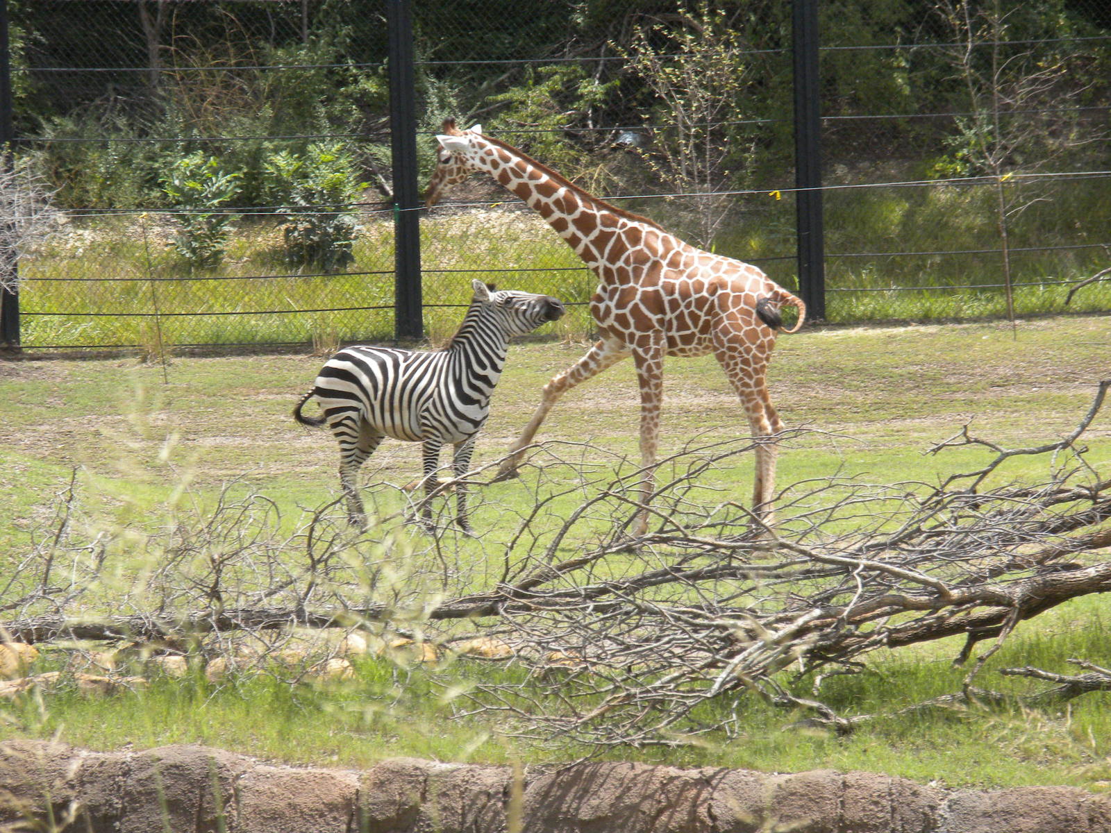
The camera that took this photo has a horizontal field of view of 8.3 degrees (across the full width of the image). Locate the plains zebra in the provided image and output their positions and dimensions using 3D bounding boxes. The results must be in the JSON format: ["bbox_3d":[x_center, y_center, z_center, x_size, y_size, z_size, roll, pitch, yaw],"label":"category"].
[{"bbox_3d":[-0.896,-0.065,54.200,1.950,1.770,0.620,2,6,32],"label":"plains zebra"}]

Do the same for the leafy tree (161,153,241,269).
[{"bbox_3d":[-3.365,-1.948,72.500,0.770,1.080,0.750,-1,5,0],"label":"leafy tree"}]

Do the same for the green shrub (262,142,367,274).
[{"bbox_3d":[-2.282,-1.973,72.500,0.980,1.220,0.950,-1,5,0],"label":"green shrub"}]

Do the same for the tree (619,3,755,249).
[{"bbox_3d":[1.261,-2.769,73.500,1.300,2.380,1.250,-1,5,0],"label":"tree"}]

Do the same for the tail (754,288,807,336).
[{"bbox_3d":[1.604,-0.750,54.300,0.360,0.330,0.220,-1,5,0],"label":"tail"}]

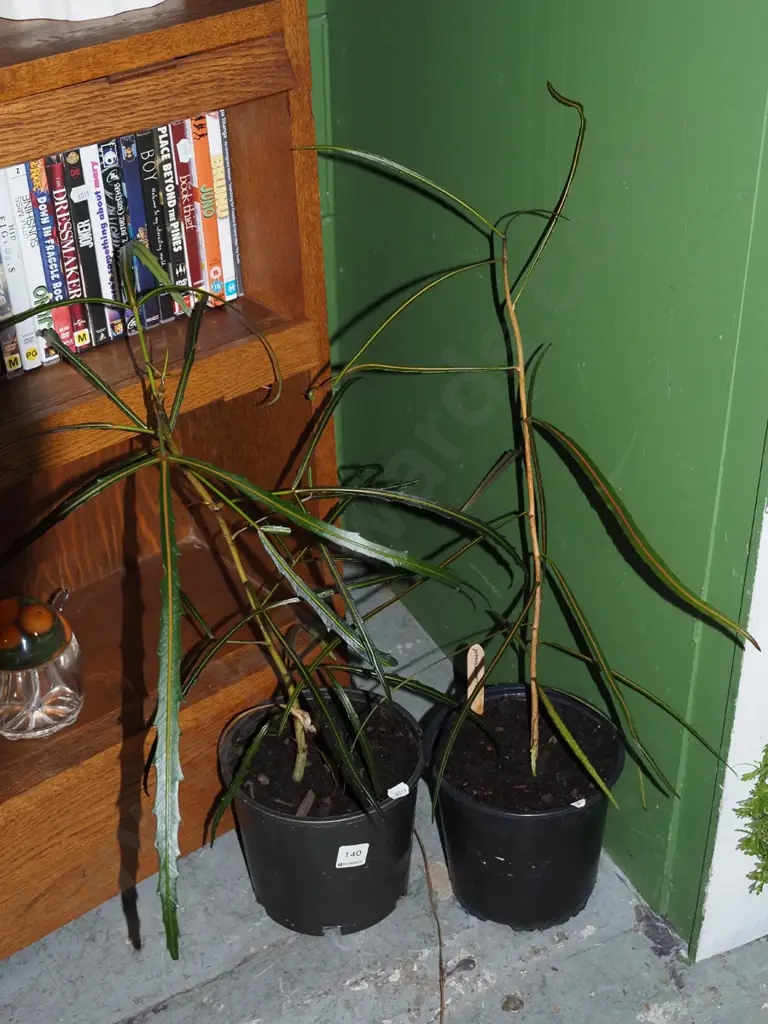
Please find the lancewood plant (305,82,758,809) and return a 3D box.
[{"bbox_3d":[0.114,0.007,1.315,0.280,0.660,0.470,-16,37,-20],"label":"lancewood plant"}]

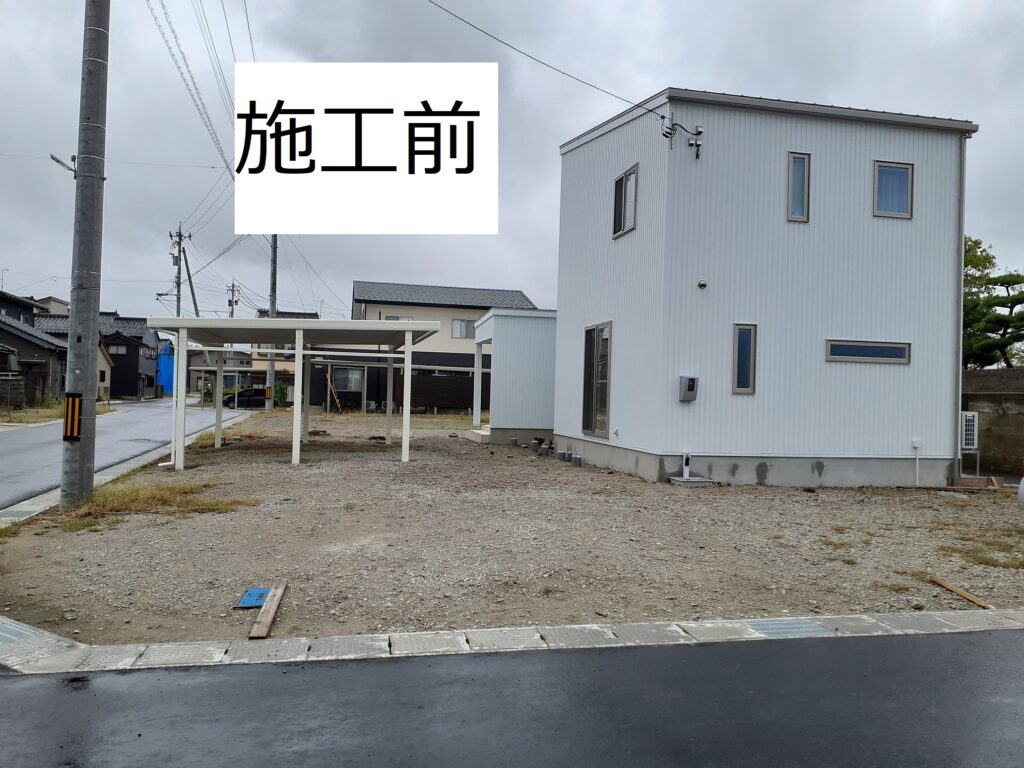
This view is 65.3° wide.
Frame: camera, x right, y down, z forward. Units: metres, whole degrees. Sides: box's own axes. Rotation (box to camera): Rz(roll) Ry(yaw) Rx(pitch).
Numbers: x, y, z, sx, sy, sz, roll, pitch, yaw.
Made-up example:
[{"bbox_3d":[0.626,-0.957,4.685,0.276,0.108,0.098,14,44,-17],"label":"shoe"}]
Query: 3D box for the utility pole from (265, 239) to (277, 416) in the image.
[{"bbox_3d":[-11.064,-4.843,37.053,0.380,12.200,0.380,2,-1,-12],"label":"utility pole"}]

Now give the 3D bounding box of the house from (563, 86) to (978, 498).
[{"bbox_3d":[4.717,-1.975,16.914,6.029,7.547,6.722,2,-1,-13],"label":"house"}]

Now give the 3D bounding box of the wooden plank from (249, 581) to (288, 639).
[{"bbox_3d":[-1.734,1.613,5.750,0.110,0.025,1.365,2,1,-10],"label":"wooden plank"}]

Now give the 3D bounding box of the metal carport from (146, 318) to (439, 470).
[{"bbox_3d":[-4.402,0.178,16.793,5.050,2.770,5.200,2,-1,-13],"label":"metal carport"}]

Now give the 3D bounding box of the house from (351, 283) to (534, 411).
[{"bbox_3d":[-4.663,-2.198,50.959,10.824,8.049,7.800,2,-1,-13],"label":"house"}]

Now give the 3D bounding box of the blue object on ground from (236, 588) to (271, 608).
[{"bbox_3d":[-1.909,1.599,5.964,0.240,0.025,0.530,2,0,-10],"label":"blue object on ground"}]

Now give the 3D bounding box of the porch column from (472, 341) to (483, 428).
[{"bbox_3d":[-1.049,0.015,24.500,0.190,2.577,0.190,2,-1,-13],"label":"porch column"}]

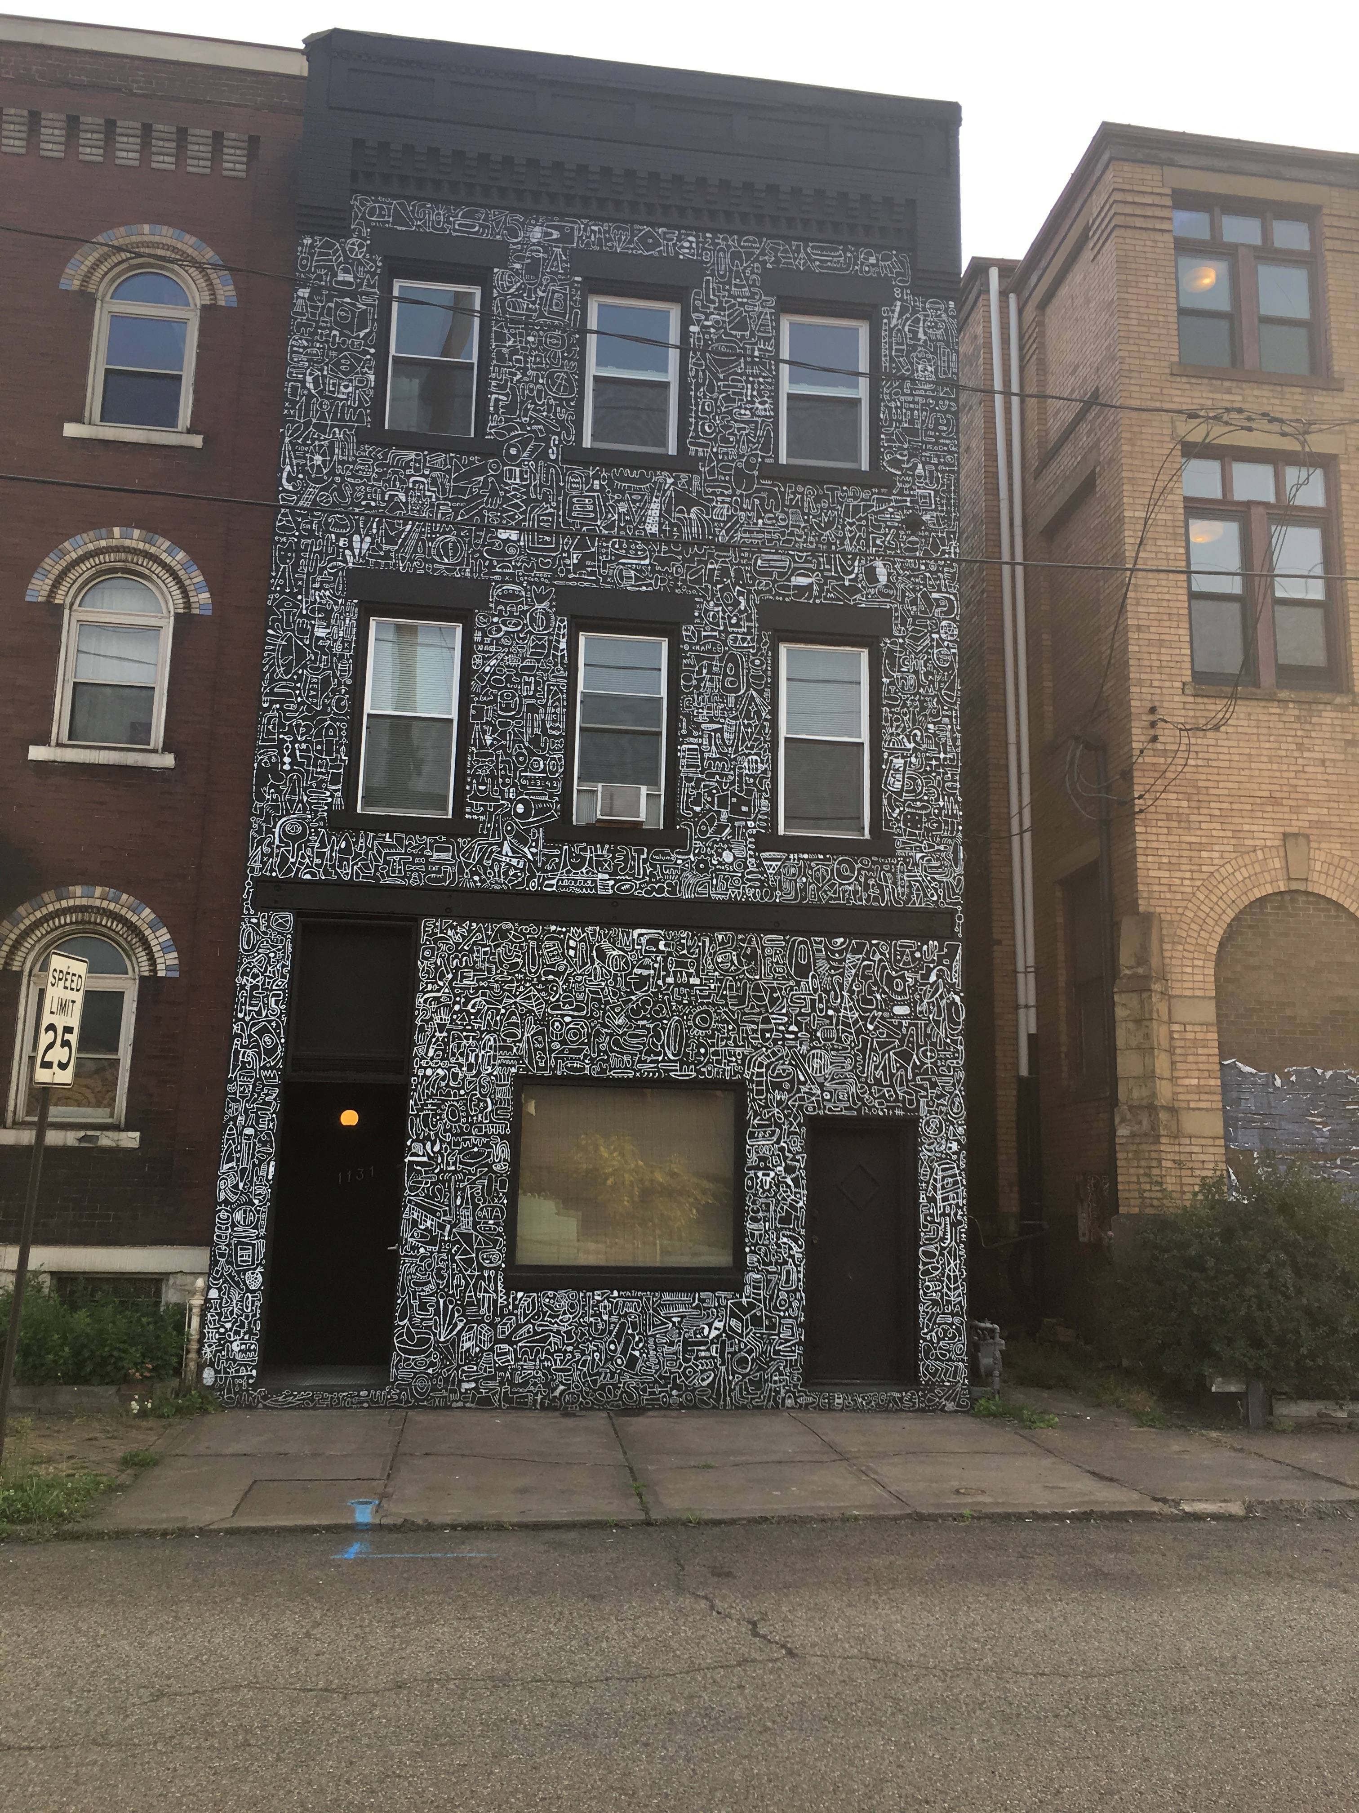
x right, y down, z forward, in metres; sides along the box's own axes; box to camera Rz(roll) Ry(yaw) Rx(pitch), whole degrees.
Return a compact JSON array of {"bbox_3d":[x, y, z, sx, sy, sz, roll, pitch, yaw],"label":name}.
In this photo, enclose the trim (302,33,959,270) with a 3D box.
[{"bbox_3d":[-0.373,-6.595,13.630,5.900,1.850,0.360,3,-10,-7],"label":"trim"}]

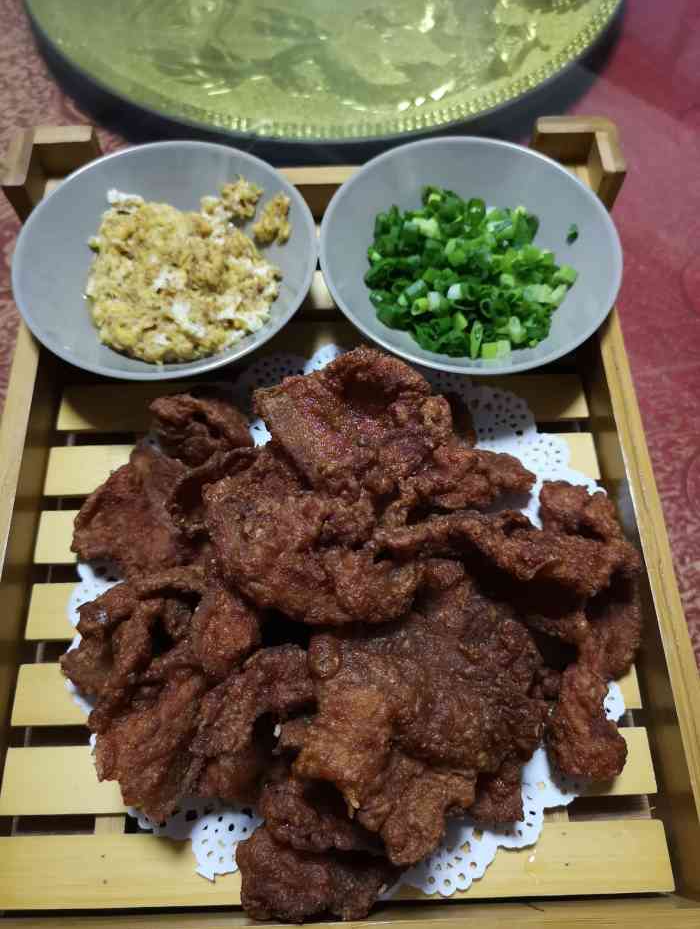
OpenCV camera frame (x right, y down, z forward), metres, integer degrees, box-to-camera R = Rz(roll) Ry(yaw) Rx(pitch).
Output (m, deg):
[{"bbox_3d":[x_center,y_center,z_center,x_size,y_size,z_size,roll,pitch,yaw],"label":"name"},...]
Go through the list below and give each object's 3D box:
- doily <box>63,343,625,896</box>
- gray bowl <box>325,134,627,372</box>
[{"bbox_3d":[-0.001,0.048,0.298,0.227,0.007,0.227,-1,66,-1],"label":"doily"},{"bbox_3d":[0.051,-0.084,0.329,0.127,0.045,0.127,0,66,0],"label":"gray bowl"}]

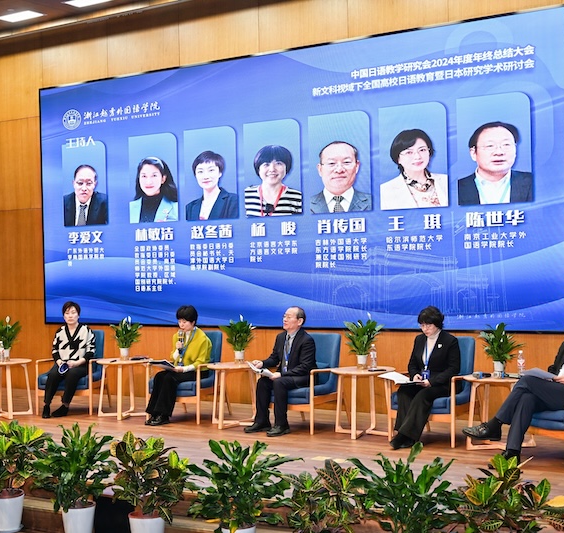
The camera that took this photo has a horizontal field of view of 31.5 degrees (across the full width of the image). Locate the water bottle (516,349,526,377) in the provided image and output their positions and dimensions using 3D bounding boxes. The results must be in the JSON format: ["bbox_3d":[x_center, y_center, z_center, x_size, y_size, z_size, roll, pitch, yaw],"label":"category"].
[{"bbox_3d":[1.997,0.818,8.324,0.066,0.233,0.066,-1,0,0],"label":"water bottle"}]

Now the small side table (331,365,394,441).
[{"bbox_3d":[0.761,1.253,9.233,0.620,0.585,0.620,-1,0,0],"label":"small side table"}]

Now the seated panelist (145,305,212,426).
[{"bbox_3d":[-1.072,0.995,10.294,0.500,1.180,0.780,-1,0,36],"label":"seated panelist"}]

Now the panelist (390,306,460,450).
[{"bbox_3d":[1.262,0.950,8.727,0.540,1.200,0.800,-1,0,36],"label":"panelist"}]

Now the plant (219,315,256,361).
[{"bbox_3d":[-0.453,0.735,10.147,0.350,0.494,0.339,-1,0,0],"label":"plant"}]

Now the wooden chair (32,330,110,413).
[{"bbox_3d":[-2.327,1.184,11.273,0.675,0.895,0.720,-1,0,11],"label":"wooden chair"}]

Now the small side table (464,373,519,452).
[{"bbox_3d":[1.847,1.238,8.434,0.600,0.598,0.600,-1,0,-4],"label":"small side table"}]

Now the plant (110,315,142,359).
[{"bbox_3d":[-1.687,0.776,10.847,0.333,0.467,0.322,-1,0,0],"label":"plant"}]

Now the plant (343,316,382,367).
[{"bbox_3d":[0.765,0.699,9.377,0.373,0.516,0.361,-1,0,0],"label":"plant"}]

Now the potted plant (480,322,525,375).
[{"bbox_3d":[1.879,0.706,8.541,0.376,0.455,0.364,-1,0,33],"label":"potted plant"}]

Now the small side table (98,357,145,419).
[{"bbox_3d":[-1.665,1.304,10.713,0.620,0.585,0.620,-1,0,0],"label":"small side table"}]

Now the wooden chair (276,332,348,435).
[{"bbox_3d":[0.240,1.126,9.761,0.675,0.895,0.720,-1,0,38],"label":"wooden chair"}]

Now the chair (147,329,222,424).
[{"bbox_3d":[-0.964,1.153,10.546,0.675,0.895,0.720,-1,0,28],"label":"chair"}]

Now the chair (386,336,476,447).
[{"bbox_3d":[1.389,1.087,8.863,0.660,0.890,0.690,-1,0,38],"label":"chair"}]

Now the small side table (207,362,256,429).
[{"bbox_3d":[-0.443,1.290,10.013,0.600,0.598,0.600,-1,0,0],"label":"small side table"}]

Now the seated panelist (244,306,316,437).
[{"bbox_3d":[0.005,0.983,9.614,0.560,1.190,0.780,-1,0,44],"label":"seated panelist"}]

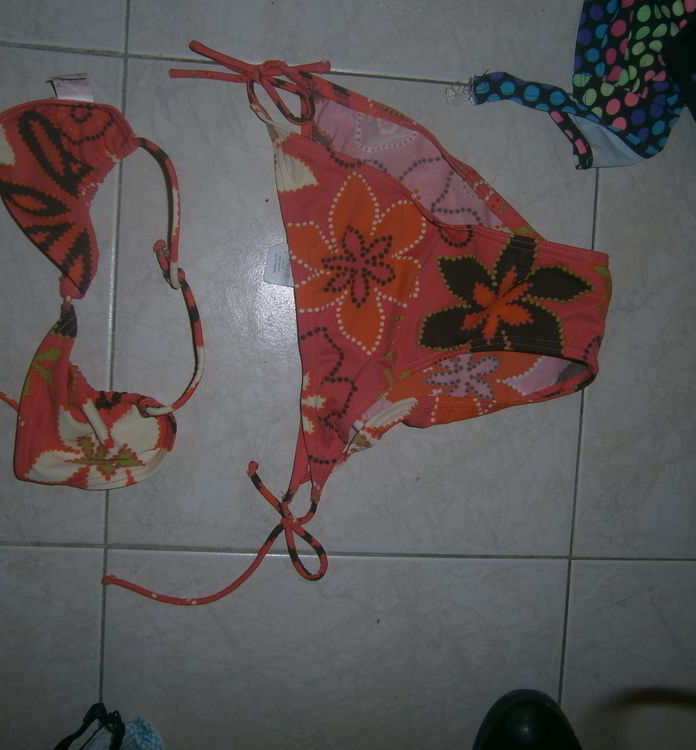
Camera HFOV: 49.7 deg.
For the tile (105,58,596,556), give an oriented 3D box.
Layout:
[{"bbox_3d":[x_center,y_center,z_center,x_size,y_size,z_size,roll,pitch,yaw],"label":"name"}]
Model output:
[{"bbox_3d":[0.006,-0.040,0.531,0.330,0.009,0.330,3,93,-5],"label":"tile"}]

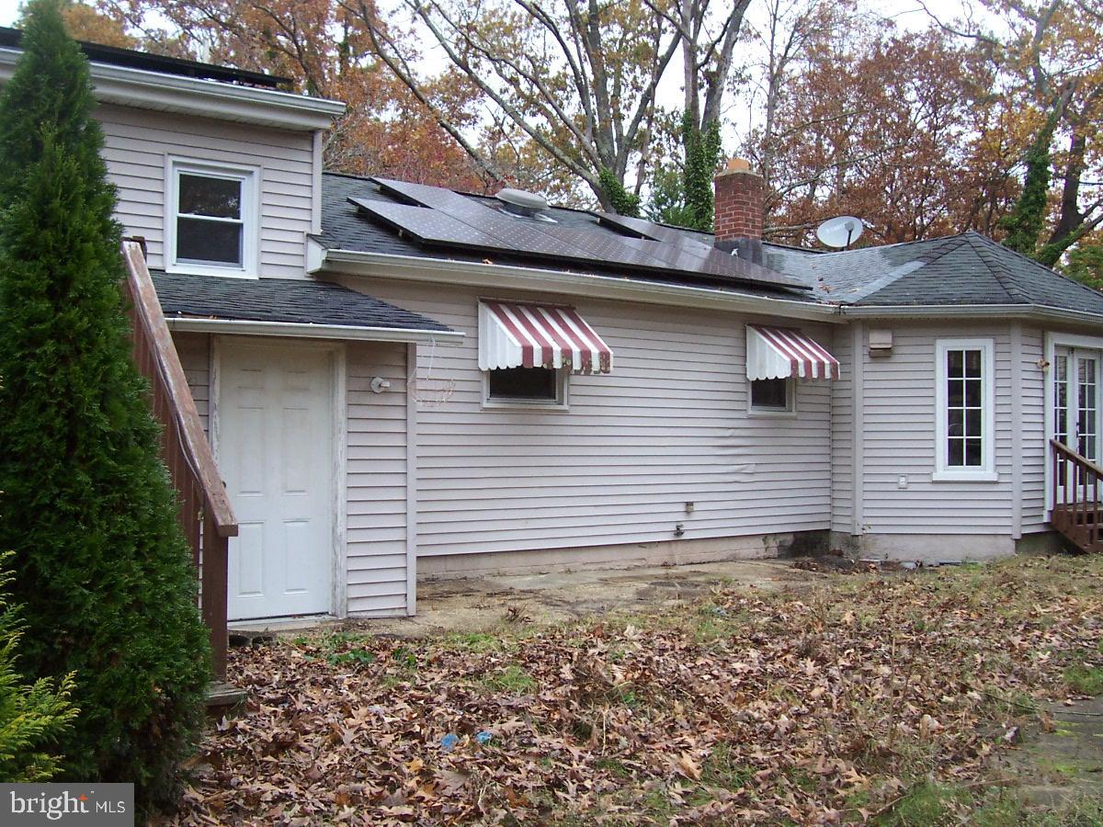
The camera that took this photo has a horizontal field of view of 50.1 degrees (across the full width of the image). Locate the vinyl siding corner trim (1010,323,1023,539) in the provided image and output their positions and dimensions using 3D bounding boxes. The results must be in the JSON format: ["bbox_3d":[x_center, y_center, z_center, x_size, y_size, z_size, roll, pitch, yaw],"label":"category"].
[{"bbox_3d":[5.440,0.199,13.790,0.115,2.540,0.090,0,-2,-9],"label":"vinyl siding corner trim"}]

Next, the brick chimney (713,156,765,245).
[{"bbox_3d":[2.429,-2.740,15.246,0.430,1.117,0.430,1,-2,-37],"label":"brick chimney"}]

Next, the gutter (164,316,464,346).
[{"bbox_3d":[-1.556,-0.555,8.120,2.185,0.100,0.115,0,-1,-36],"label":"gutter"}]

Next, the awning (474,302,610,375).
[{"bbox_3d":[-0.028,-0.728,11.242,1.127,0.669,0.620,1,-2,-37],"label":"awning"}]

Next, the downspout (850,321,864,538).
[{"bbox_3d":[3.648,0.181,14.060,0.140,2.560,0.090,0,-2,15],"label":"downspout"}]

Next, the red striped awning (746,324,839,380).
[{"bbox_3d":[2.780,-0.695,13.457,0.892,0.623,0.600,1,-2,-37],"label":"red striped awning"}]

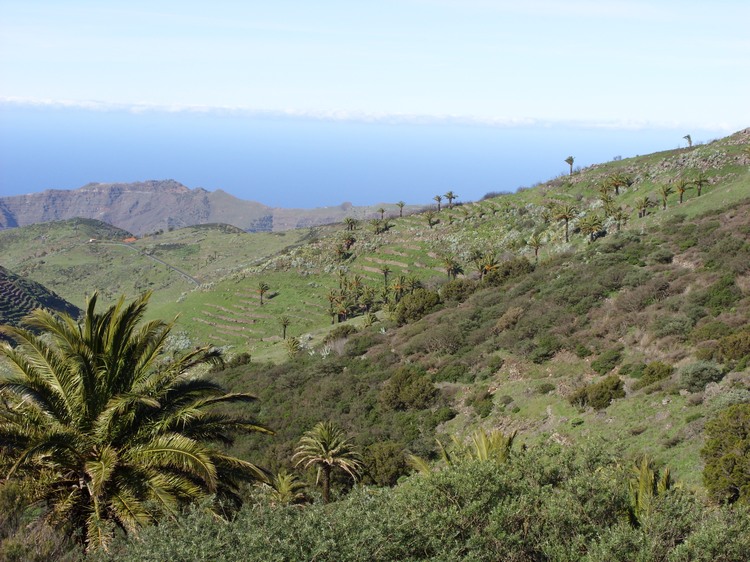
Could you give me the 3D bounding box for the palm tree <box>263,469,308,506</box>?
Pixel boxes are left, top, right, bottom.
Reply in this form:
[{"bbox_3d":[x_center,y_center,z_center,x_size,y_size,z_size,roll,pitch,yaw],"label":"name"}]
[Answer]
[{"bbox_3d":[-6.892,16.393,140.000,3.427,3.582,3.427,2,6,-3],"label":"palm tree"}]

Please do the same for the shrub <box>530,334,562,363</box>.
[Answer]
[{"bbox_3d":[19.080,7.621,200.000,3.560,3.338,3.204,3,6,6],"label":"shrub"}]

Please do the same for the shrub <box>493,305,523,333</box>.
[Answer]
[{"bbox_3d":[18.194,5.247,245.000,4.361,3.543,3.925,3,6,4],"label":"shrub"}]

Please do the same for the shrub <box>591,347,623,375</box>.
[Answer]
[{"bbox_3d":[26.399,9.066,205.000,3.649,3.193,3.102,3,6,7],"label":"shrub"}]

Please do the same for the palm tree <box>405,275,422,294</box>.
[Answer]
[{"bbox_3d":[8.995,1.402,420.000,4.205,5.841,4.205,2,6,1],"label":"palm tree"}]

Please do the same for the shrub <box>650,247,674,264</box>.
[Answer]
[{"bbox_3d":[39.182,-3.475,245.000,3.270,2.330,2.940,2,6,0],"label":"shrub"}]

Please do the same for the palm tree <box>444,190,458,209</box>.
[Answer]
[{"bbox_3d":[30.639,-32.642,720.000,5.500,7.070,5.500,2,6,0],"label":"palm tree"}]

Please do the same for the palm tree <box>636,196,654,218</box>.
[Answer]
[{"bbox_3d":[84.263,-22.896,560.000,5.500,6.720,5.500,2,6,0],"label":"palm tree"}]

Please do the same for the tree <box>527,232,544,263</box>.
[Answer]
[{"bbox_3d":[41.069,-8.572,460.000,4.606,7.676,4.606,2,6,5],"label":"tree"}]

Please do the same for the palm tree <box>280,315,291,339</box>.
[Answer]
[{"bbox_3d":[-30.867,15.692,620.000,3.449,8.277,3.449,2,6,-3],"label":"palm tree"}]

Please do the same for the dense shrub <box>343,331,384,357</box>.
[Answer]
[{"bbox_3d":[-1.375,7.475,215.000,5.020,2.950,4.520,2,6,0],"label":"dense shrub"}]

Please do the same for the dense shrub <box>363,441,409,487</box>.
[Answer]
[{"bbox_3d":[0.872,16.842,165.000,4.320,4.320,4.100,2,6,0],"label":"dense shrub"}]

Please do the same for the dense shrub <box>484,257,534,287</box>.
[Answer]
[{"bbox_3d":[30.675,-2.167,410.000,11.403,6.842,9.693,2,6,4],"label":"dense shrub"}]

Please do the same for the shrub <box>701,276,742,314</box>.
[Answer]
[{"bbox_3d":[34.694,1.352,180.000,4.210,3.800,3.780,2,6,0],"label":"shrub"}]

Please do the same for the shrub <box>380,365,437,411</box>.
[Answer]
[{"bbox_3d":[4.193,13.329,225.000,7.009,5.757,5.958,2,6,1],"label":"shrub"}]

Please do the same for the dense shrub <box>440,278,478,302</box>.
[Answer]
[{"bbox_3d":[21.622,2.431,460.000,9.530,6.020,8.100,2,6,0],"label":"dense shrub"}]

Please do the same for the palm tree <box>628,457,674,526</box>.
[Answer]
[{"bbox_3d":[10.728,8.313,70.000,2.025,2.959,2.025,3,6,9],"label":"palm tree"}]

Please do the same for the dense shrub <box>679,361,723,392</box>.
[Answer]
[{"bbox_3d":[25.427,7.437,140.000,3.580,2.370,3.220,2,6,0],"label":"dense shrub"}]

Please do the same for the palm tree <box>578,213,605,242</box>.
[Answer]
[{"bbox_3d":[56.603,-13.726,470.000,6.660,8.200,6.660,2,6,0],"label":"palm tree"}]

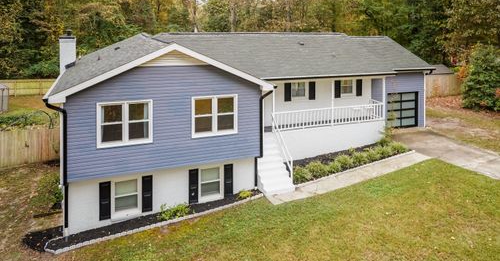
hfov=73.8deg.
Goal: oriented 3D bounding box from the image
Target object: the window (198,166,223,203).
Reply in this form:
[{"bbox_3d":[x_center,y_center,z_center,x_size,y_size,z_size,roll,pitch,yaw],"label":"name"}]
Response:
[{"bbox_3d":[-1.578,2.193,13.657,1.051,1.400,0.100,-4,11,-21],"label":"window"}]

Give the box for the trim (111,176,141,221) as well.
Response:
[{"bbox_3d":[-4.613,2.551,12.498,1.098,1.520,0.100,-4,11,-21],"label":"trim"}]

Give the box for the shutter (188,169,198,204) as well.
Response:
[{"bbox_3d":[-2.263,2.251,13.395,0.390,1.380,0.050,-4,11,-21],"label":"shutter"}]

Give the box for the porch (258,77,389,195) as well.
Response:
[{"bbox_3d":[3.950,-0.300,16.400,8.400,4.350,4.000,-4,11,-21],"label":"porch"}]

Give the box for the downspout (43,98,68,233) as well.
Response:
[{"bbox_3d":[-6.512,1.211,11.213,0.620,4.550,0.320,-4,11,-21],"label":"downspout"}]

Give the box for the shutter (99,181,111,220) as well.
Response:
[{"bbox_3d":[-5.315,2.588,12.230,0.390,1.380,0.050,-4,11,-21],"label":"shutter"}]

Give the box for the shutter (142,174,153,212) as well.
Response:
[{"bbox_3d":[-3.925,2.440,12.760,0.390,1.380,0.050,-4,11,-21],"label":"shutter"}]

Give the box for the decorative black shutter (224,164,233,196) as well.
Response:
[{"bbox_3d":[-0.898,2.109,13.917,0.390,1.380,0.050,-4,11,-21],"label":"decorative black shutter"}]

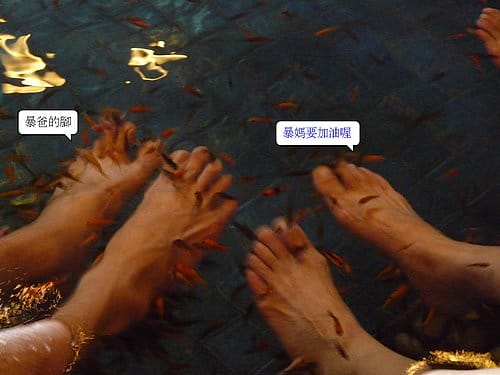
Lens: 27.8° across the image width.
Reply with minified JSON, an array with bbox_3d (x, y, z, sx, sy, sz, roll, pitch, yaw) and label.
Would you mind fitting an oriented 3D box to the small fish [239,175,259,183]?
[{"bbox_3d":[-0.002,-0.011,1.262,0.027,0.007,0.004,-15,44,-16],"label":"small fish"}]

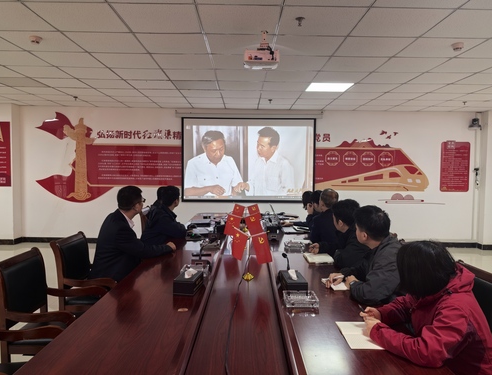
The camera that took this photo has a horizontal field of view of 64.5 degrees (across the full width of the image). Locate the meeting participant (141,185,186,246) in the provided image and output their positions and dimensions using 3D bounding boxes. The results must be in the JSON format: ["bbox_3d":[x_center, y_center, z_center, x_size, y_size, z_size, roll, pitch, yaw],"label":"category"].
[{"bbox_3d":[-0.880,0.640,4.335,0.700,1.290,0.550,-1,4,-31],"label":"meeting participant"}]

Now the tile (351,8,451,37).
[{"bbox_3d":[1.155,-1.255,2.961,0.600,0.030,0.600,1,3,0],"label":"tile"}]

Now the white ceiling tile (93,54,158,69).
[{"bbox_3d":[-1.255,-1.351,4.133,0.600,0.020,0.600,1,3,0],"label":"white ceiling tile"}]

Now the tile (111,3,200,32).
[{"bbox_3d":[-0.645,-1.280,2.948,0.600,0.030,0.600,1,3,0],"label":"tile"}]

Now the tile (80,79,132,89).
[{"bbox_3d":[-1.863,-1.417,5.307,0.600,0.020,0.600,1,3,0],"label":"tile"}]

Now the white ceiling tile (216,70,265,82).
[{"bbox_3d":[-0.057,-1.369,4.750,0.600,0.030,0.600,1,3,0],"label":"white ceiling tile"}]

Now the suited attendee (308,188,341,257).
[{"bbox_3d":[0.796,0.649,3.991,0.700,1.260,0.550,3,4,40],"label":"suited attendee"}]

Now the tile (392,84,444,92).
[{"bbox_3d":[2.337,-1.355,5.333,0.600,0.020,0.590,1,3,-1],"label":"tile"}]

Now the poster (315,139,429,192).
[{"bbox_3d":[2.367,-0.422,7.396,2.280,1.020,0.030,1,3,0],"label":"poster"}]

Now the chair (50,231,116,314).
[{"bbox_3d":[-1.099,0.826,2.922,0.590,0.930,0.560,1,3,-2],"label":"chair"}]

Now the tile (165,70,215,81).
[{"bbox_3d":[-0.659,-1.372,4.727,0.600,0.020,0.600,1,3,0],"label":"tile"}]

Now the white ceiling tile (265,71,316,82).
[{"bbox_3d":[0.541,-1.356,4.737,0.600,0.020,0.600,1,3,0],"label":"white ceiling tile"}]

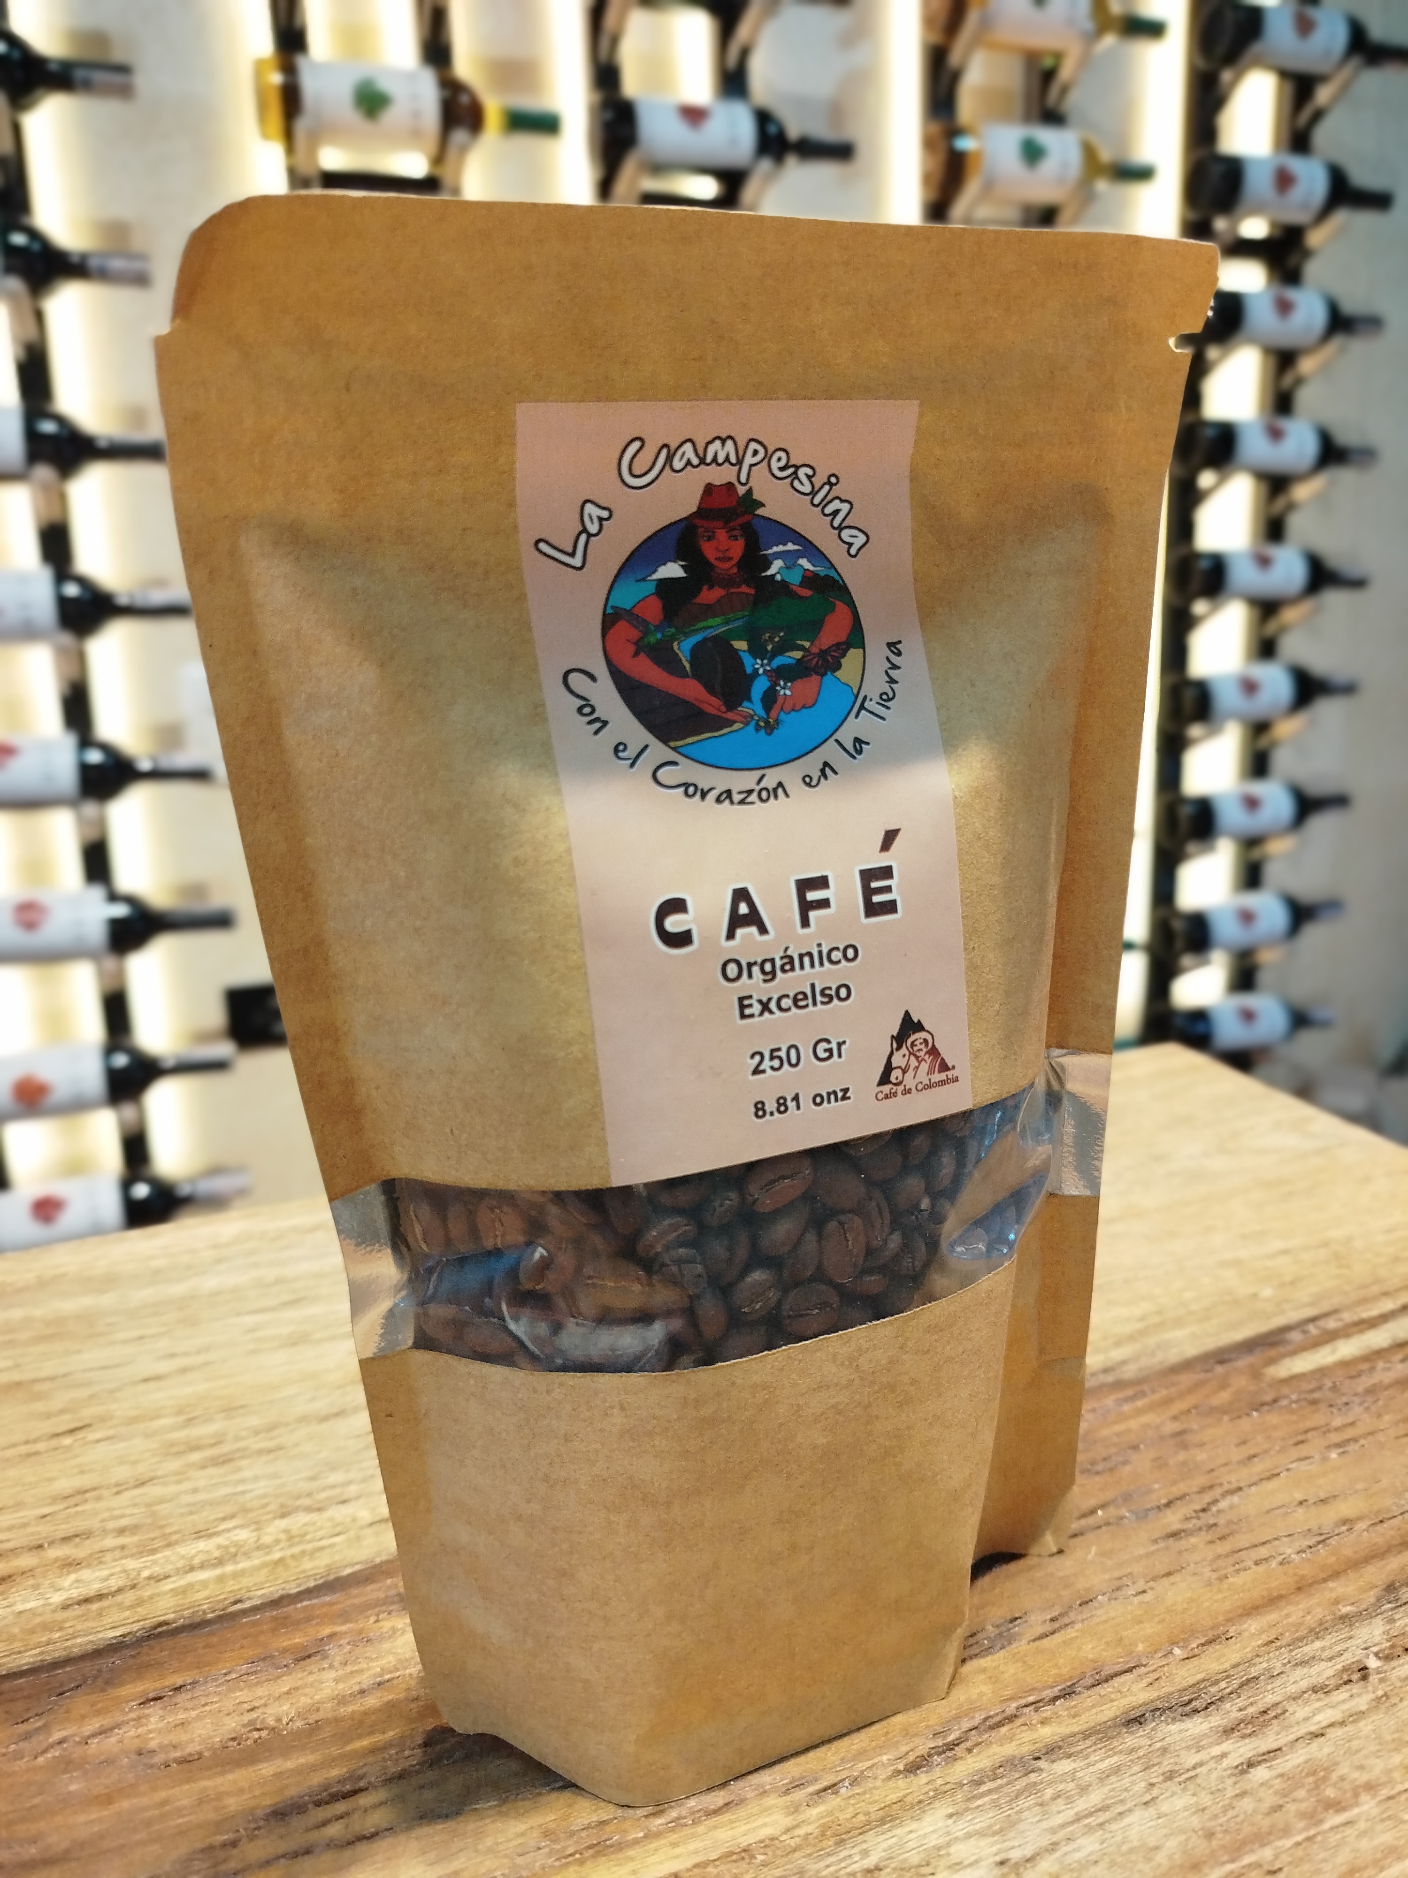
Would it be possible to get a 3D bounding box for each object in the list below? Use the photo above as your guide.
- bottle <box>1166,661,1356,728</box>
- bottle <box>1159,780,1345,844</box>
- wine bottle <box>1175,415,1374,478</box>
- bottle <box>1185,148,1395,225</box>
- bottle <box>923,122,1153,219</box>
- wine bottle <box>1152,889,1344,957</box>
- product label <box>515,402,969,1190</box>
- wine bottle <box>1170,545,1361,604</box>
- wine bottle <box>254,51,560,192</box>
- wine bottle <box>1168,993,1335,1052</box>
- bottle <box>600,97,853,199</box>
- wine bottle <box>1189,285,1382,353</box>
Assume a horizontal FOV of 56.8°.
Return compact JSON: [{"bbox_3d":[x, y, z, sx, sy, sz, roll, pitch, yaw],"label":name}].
[{"bbox_3d":[0.805,-0.351,1.860,0.300,0.076,0.076,-7,13,-19],"label":"bottle"},{"bbox_3d":[0.812,-0.188,1.897,0.300,0.076,0.076,-7,13,-19],"label":"bottle"},{"bbox_3d":[0.795,-0.675,1.789,0.300,0.076,0.076,-3,12,-20],"label":"wine bottle"},{"bbox_3d":[0.783,-0.988,1.719,0.300,0.076,0.076,-5,13,-19],"label":"bottle"},{"bbox_3d":[0.419,-0.947,1.594,0.300,0.076,0.076,-7,14,-19],"label":"bottle"},{"bbox_3d":[0.818,-0.027,1.933,0.300,0.076,0.076,-7,13,-19],"label":"wine bottle"},{"bbox_3d":[0.009,-0.022,0.194,0.061,0.112,0.010,-9,9,-19],"label":"product label"},{"bbox_3d":[0.801,-0.511,1.825,0.300,0.076,0.076,-3,12,-20],"label":"wine bottle"},{"bbox_3d":[-0.302,-0.858,1.348,0.300,0.076,0.076,-7,13,-19],"label":"wine bottle"},{"bbox_3d":[0.821,0.124,1.965,0.300,0.076,0.076,-3,12,-20],"label":"wine bottle"},{"bbox_3d":[0.030,-0.899,1.461,0.300,0.076,0.076,-6,13,-19],"label":"bottle"},{"bbox_3d":[0.786,-0.836,1.752,0.300,0.076,0.076,-5,13,-19],"label":"wine bottle"}]

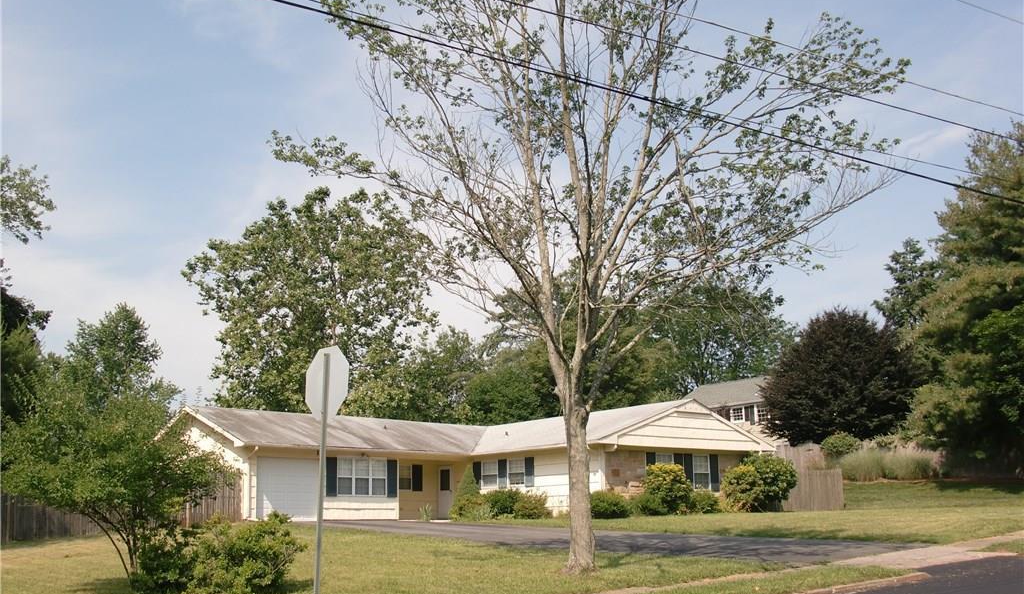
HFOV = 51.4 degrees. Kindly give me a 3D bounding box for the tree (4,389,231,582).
[{"bbox_3d":[-6.322,3.118,17.300,3.130,2.970,3.300,4,-13,-20],"label":"tree"}]

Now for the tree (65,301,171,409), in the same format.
[{"bbox_3d":[-20.697,6.253,54.979,6.300,12.091,6.000,-1,-12,0],"label":"tree"}]

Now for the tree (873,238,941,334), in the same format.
[{"bbox_3d":[26.166,3.911,68.629,5.800,16.040,5.800,-1,-12,0],"label":"tree"}]

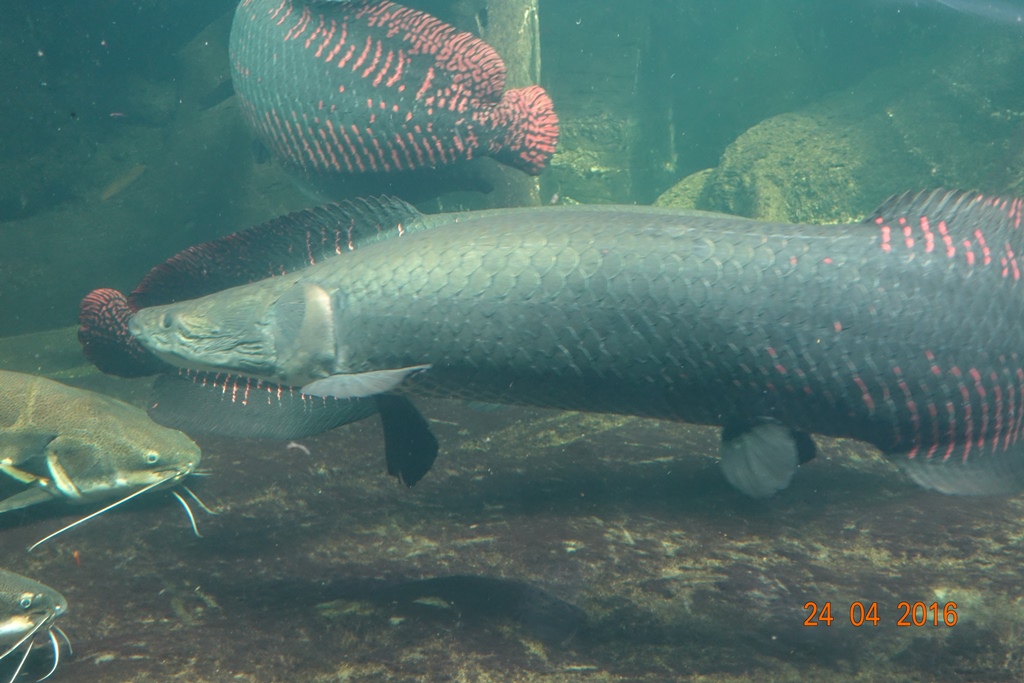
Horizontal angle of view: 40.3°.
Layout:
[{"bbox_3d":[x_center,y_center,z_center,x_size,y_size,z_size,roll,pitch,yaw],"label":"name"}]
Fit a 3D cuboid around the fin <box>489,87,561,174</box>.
[{"bbox_3d":[0.021,-0.424,2.800,0.142,0.172,0.050,6,6,-7],"label":"fin"}]

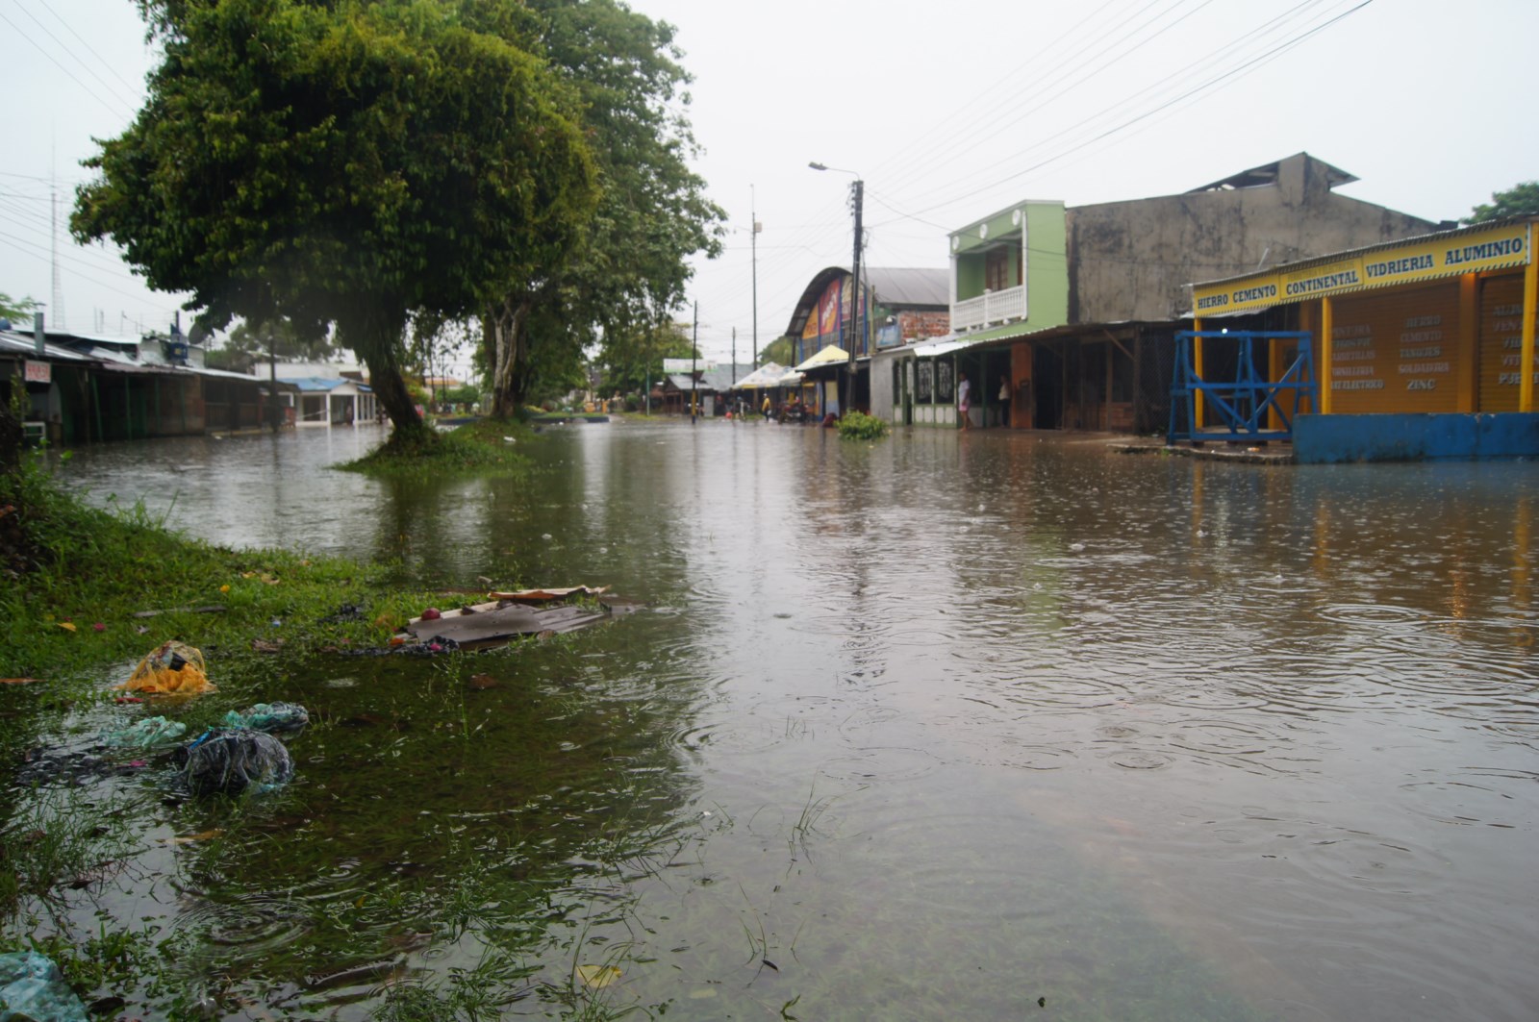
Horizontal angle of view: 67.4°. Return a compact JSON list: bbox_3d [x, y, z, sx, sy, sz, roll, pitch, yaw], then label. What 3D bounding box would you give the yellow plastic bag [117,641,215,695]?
[{"bbox_3d":[-1.362,0.345,2.595,0.205,0.100,0.180,-3,6,-28],"label":"yellow plastic bag"}]

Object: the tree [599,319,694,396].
[{"bbox_3d":[-10.440,-12.251,99.646,8.200,8.300,7.800,-1,5,0],"label":"tree"}]

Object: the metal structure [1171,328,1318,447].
[{"bbox_3d":[6.293,-1.635,15.336,1.770,1.490,0.680,-1,5,-6],"label":"metal structure"}]

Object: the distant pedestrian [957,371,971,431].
[{"bbox_3d":[5.260,-2.944,31.133,0.360,1.580,0.420,-3,5,-20],"label":"distant pedestrian"}]

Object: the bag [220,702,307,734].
[{"bbox_3d":[-0.993,0.395,2.265,0.172,0.045,0.120,-3,5,-24],"label":"bag"}]

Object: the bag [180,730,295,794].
[{"bbox_3d":[-0.890,0.404,1.917,0.172,0.085,0.150,-3,5,-25],"label":"bag"}]

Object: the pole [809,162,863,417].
[{"bbox_3d":[1.669,-5.432,29.703,1.350,6.950,0.330,-2,5,-11],"label":"pole"}]

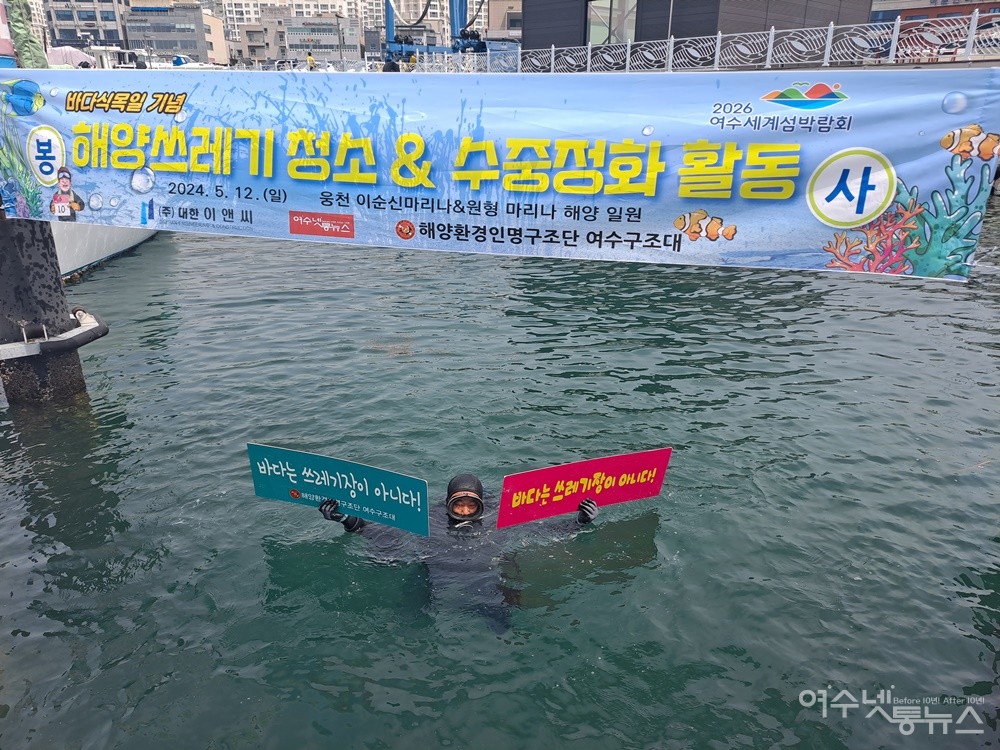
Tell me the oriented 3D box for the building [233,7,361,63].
[{"bbox_3d":[-48.830,-81.302,170.065,29.500,14.000,16.000,-2,21,-6],"label":"building"}]

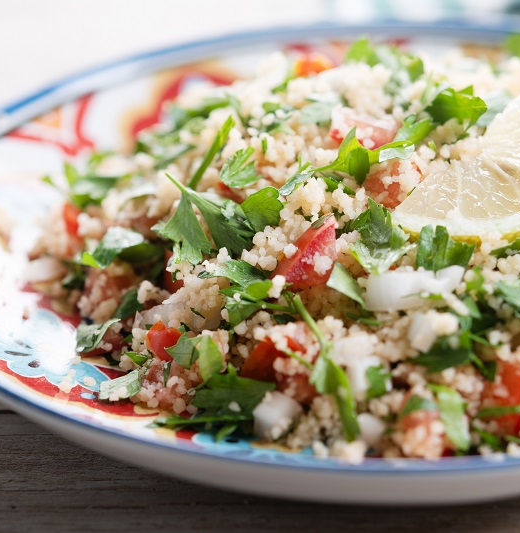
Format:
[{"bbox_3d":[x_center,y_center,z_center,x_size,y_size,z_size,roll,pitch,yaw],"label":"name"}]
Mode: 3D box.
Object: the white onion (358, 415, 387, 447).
[{"bbox_3d":[0.025,0.037,0.442,0.007,0.006,0.006,-2,28,0],"label":"white onion"}]

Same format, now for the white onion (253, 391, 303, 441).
[{"bbox_3d":[0.004,0.033,0.448,0.011,0.009,0.009,-2,28,0],"label":"white onion"}]

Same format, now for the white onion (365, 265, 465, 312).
[{"bbox_3d":[0.037,0.005,0.476,0.024,0.009,0.011,-2,28,0],"label":"white onion"}]

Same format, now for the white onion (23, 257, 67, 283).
[{"bbox_3d":[-0.057,0.001,0.531,0.012,0.005,0.007,-2,28,0],"label":"white onion"}]

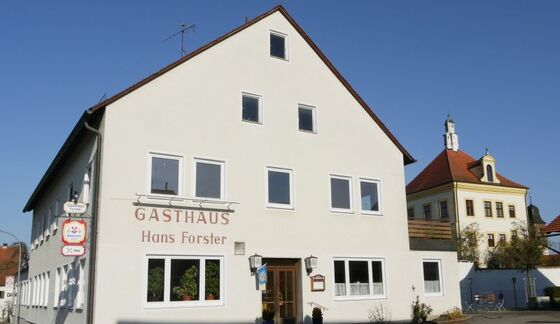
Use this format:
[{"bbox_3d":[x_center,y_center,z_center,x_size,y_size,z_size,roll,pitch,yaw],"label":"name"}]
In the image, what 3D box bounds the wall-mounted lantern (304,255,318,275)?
[{"bbox_3d":[1.122,3.647,16.615,0.380,0.697,0.420,8,-18,-32],"label":"wall-mounted lantern"}]

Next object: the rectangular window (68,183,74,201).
[{"bbox_3d":[-7.716,1.377,17.347,0.140,1.320,1.100,8,-18,-32],"label":"rectangular window"}]

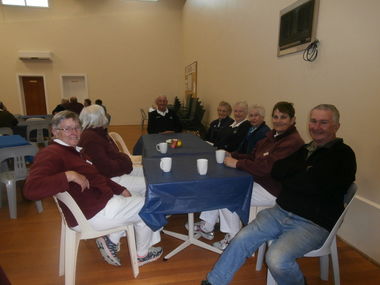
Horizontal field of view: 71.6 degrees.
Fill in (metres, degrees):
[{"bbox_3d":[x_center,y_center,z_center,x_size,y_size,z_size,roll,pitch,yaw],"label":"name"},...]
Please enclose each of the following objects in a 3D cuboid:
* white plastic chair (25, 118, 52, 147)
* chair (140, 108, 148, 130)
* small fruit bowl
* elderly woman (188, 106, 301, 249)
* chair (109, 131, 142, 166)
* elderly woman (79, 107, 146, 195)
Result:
[{"bbox_3d":[-3.140,-0.081,5.511,0.480,0.800,0.520,-6,13,-29],"label":"white plastic chair"},{"bbox_3d":[-1.420,-0.714,8.729,0.520,0.790,0.480,2,12,11],"label":"chair"},{"bbox_3d":[-0.180,0.011,3.133,0.180,0.080,0.180,0,11,0],"label":"small fruit bowl"},{"bbox_3d":[0.480,0.300,2.375,0.920,1.280,0.520,-3,12,-14],"label":"elderly woman"},{"bbox_3d":[-0.860,0.271,3.746,0.520,0.800,0.480,-2,12,-11],"label":"chair"},{"bbox_3d":[-0.640,0.267,2.542,0.770,1.270,0.500,-4,12,-18],"label":"elderly woman"}]

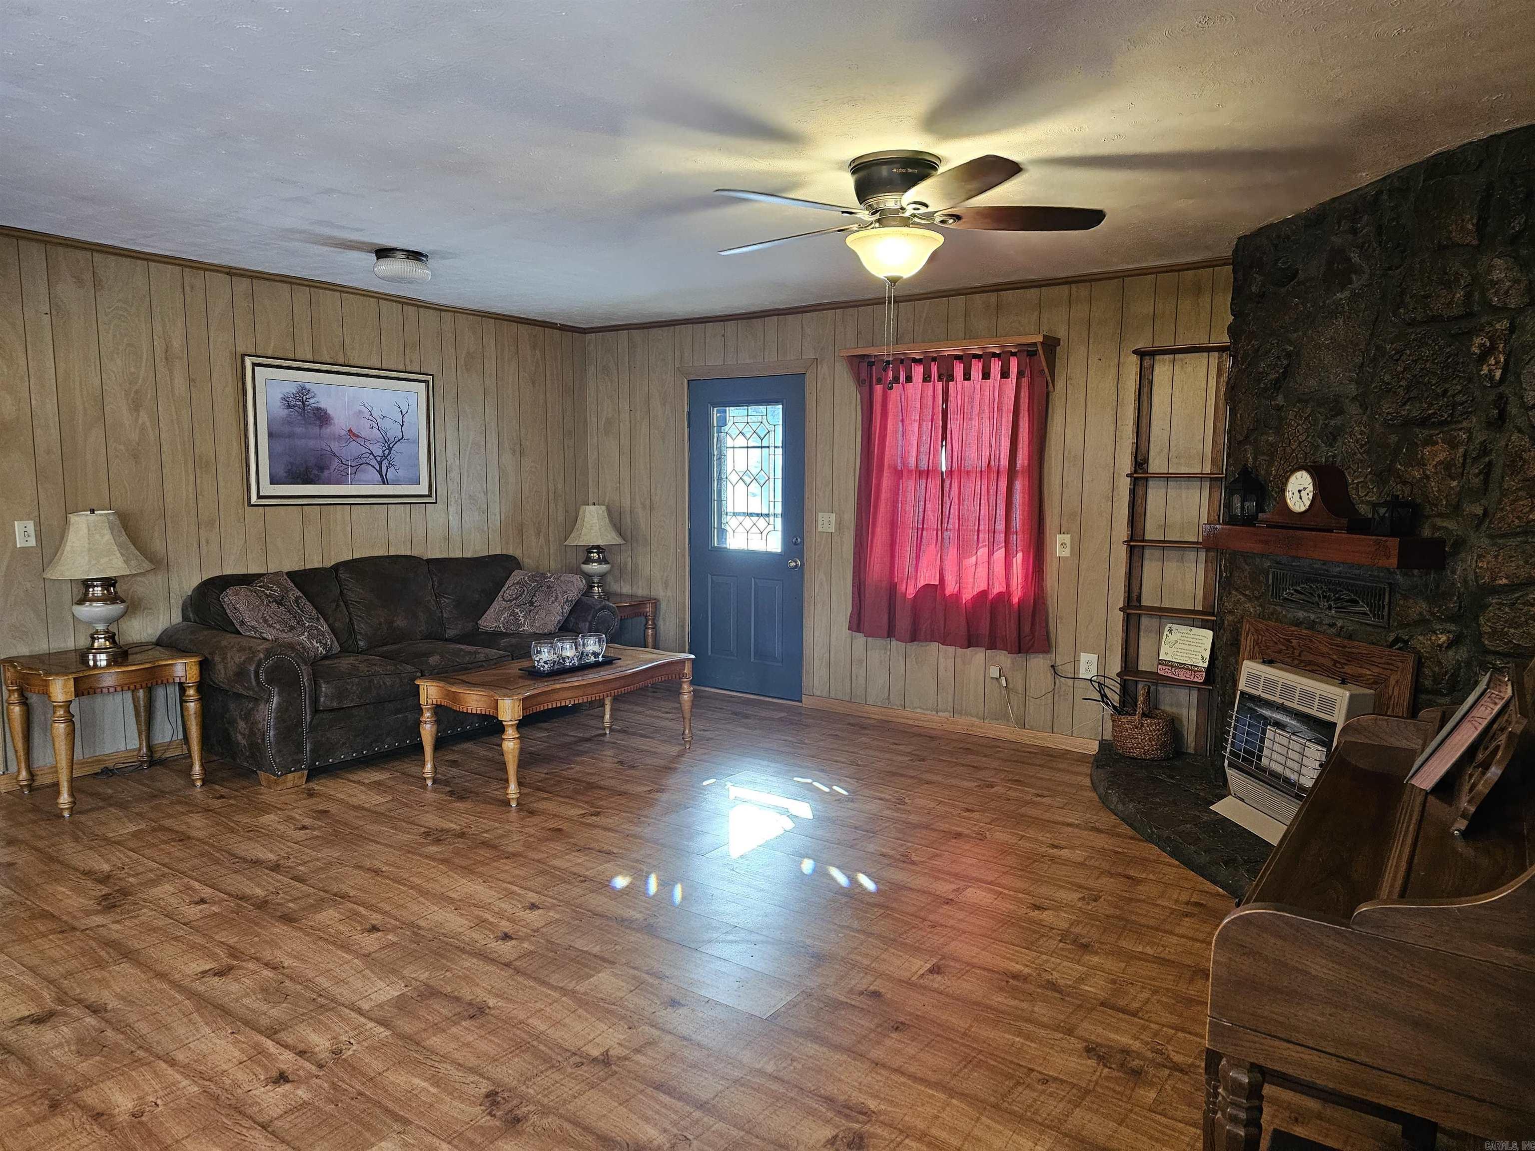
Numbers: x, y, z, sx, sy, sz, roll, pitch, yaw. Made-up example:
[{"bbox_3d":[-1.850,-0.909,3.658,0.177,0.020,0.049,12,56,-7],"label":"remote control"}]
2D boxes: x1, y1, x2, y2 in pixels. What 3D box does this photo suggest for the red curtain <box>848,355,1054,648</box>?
[{"bbox_3d":[0.978,-0.414,5.620,1.180,1.580,0.100,4,6,35],"label":"red curtain"}]

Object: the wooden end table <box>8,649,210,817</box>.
[{"bbox_3d":[-2.933,0.663,4.532,0.630,0.593,0.610,4,6,35],"label":"wooden end table"}]

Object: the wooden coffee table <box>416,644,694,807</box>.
[{"bbox_3d":[-0.969,0.693,4.960,0.640,0.485,1.270,4,6,35],"label":"wooden coffee table"}]

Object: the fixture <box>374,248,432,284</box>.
[{"bbox_3d":[-1.738,-1.462,4.851,0.257,0.130,0.257,0,5,0],"label":"fixture"}]

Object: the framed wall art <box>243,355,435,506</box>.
[{"bbox_3d":[-2.348,-0.784,5.731,0.040,0.775,1.160,4,6,35],"label":"framed wall art"}]

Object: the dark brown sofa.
[{"bbox_3d":[-1.920,0.383,5.605,0.910,0.970,2.280,4,6,35],"label":"dark brown sofa"}]

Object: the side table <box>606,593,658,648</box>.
[{"bbox_3d":[-1.196,0.454,6.949,0.630,0.593,0.610,4,6,35],"label":"side table"}]

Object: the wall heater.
[{"bbox_3d":[2.042,0.678,3.997,0.217,0.577,0.630,0,5,-8],"label":"wall heater"}]

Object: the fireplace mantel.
[{"bbox_3d":[2.059,-0.121,3.885,0.175,0.100,1.114,0,5,-9],"label":"fireplace mantel"}]

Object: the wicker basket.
[{"bbox_3d":[1.821,0.700,4.949,0.290,0.350,0.280,4,6,35],"label":"wicker basket"}]

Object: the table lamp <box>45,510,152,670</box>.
[{"bbox_3d":[-2.871,0.048,4.383,0.410,0.662,0.410,4,6,35],"label":"table lamp"}]

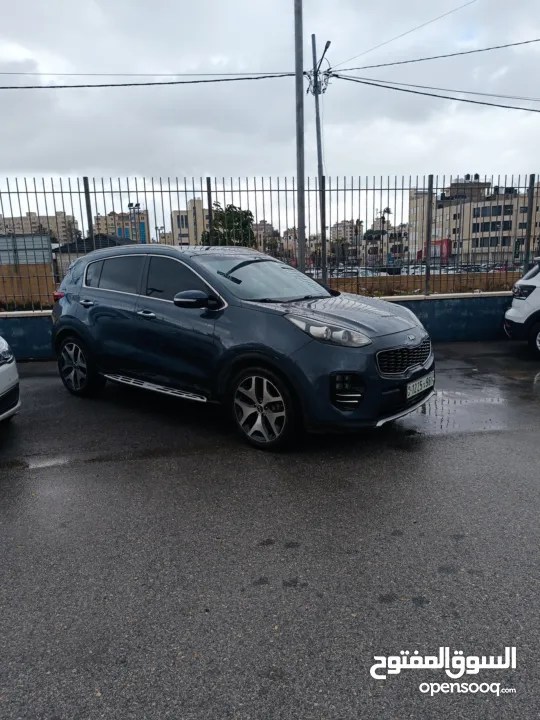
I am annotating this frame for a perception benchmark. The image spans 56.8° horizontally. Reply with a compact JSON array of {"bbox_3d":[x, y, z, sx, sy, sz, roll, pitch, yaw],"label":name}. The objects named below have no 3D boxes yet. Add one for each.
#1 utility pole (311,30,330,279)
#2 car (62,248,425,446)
[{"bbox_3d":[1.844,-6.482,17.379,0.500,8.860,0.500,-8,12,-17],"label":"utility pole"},{"bbox_3d":[-0.561,-0.392,5.204,4.480,1.640,1.900,8,15,39],"label":"car"}]

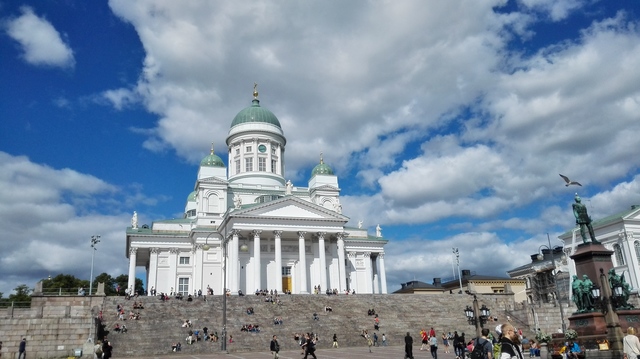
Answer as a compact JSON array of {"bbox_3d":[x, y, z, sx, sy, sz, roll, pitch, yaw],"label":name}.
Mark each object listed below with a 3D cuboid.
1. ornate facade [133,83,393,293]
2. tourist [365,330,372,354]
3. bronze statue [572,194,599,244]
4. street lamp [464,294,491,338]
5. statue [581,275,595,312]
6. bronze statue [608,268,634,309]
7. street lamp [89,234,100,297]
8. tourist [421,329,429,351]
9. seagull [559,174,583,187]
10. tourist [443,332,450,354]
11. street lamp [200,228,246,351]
[{"bbox_3d":[-17.114,1.642,128.459,61.500,62.000,61.500,4,-19,-19],"label":"ornate facade"},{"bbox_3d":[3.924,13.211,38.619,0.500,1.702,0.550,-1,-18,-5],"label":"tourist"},{"bbox_3d":[17.503,2.620,31.223,1.050,3.331,0.900,4,-19,-19],"label":"bronze statue"},{"bbox_3d":[10.415,9.499,30.941,1.600,3.915,0.850,4,-19,-19],"label":"street lamp"},{"bbox_3d":[16.193,6.833,28.690,0.620,2.080,0.720,10,-22,-33],"label":"statue"},{"bbox_3d":[17.957,6.540,28.423,1.150,2.392,1.000,4,-19,-19],"label":"bronze statue"},{"bbox_3d":[-28.787,10.853,60.361,1.300,7.842,1.200,4,-19,-19],"label":"street lamp"},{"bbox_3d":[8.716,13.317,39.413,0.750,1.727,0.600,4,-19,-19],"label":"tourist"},{"bbox_3d":[10.552,0.042,20.000,1.150,0.270,0.420,28,-23,-33],"label":"seagull"},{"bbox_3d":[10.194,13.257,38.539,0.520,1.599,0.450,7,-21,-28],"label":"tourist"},{"bbox_3d":[-11.556,13.006,57.774,5.400,15.142,0.900,4,-19,-19],"label":"street lamp"}]

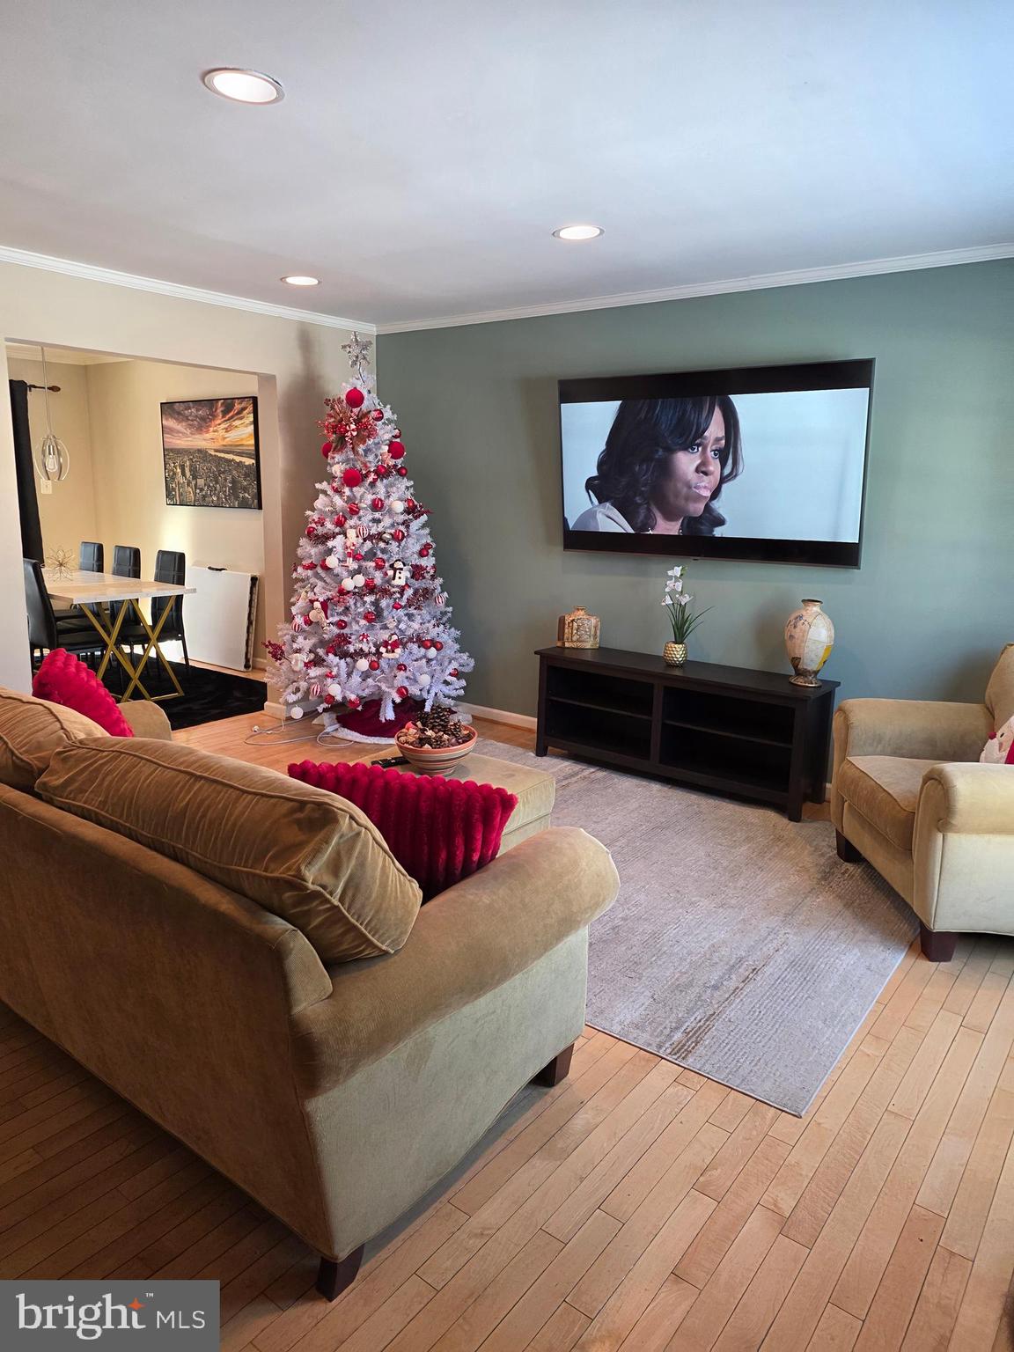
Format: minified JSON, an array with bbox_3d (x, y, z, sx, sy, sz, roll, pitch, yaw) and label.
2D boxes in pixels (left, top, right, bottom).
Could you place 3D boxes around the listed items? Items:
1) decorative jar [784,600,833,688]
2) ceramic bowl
[{"bbox_3d":[1.369,-0.151,4.066,0.225,0.373,0.225,5,13,18],"label":"decorative jar"},{"bbox_3d":[-0.252,0.268,3.175,0.288,0.125,0.288,0,12,-5],"label":"ceramic bowl"}]

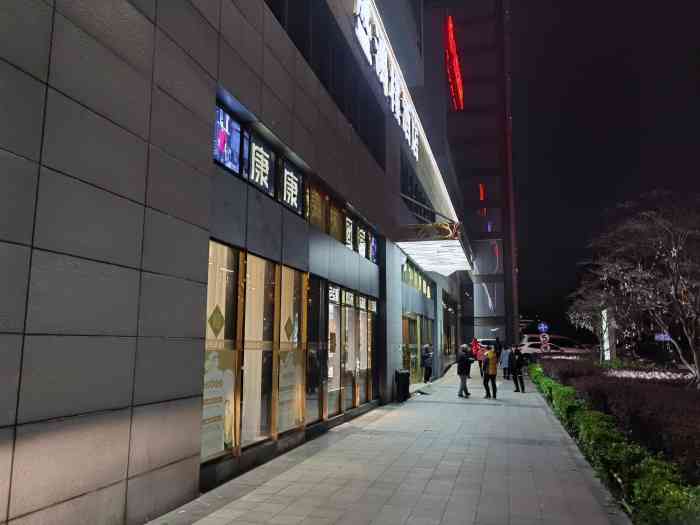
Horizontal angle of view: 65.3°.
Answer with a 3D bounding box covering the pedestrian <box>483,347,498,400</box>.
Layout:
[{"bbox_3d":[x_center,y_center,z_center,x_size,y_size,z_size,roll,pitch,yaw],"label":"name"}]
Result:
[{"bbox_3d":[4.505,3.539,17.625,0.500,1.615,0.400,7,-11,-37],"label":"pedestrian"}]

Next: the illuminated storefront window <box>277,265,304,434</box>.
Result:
[{"bbox_3d":[-1.000,1.470,9.310,0.100,2.680,1.100,-2,-9,16],"label":"illuminated storefront window"}]

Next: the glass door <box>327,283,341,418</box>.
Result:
[{"bbox_3d":[-0.324,1.745,10.870,0.100,2.500,0.930,-2,-9,16],"label":"glass door"}]

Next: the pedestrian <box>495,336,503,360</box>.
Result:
[{"bbox_3d":[10.609,6.146,39.126,0.520,1.628,0.380,-2,-9,16],"label":"pedestrian"}]

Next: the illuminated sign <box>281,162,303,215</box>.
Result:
[{"bbox_3d":[-0.995,-1.254,9.212,0.120,0.750,0.900,-2,-9,16],"label":"illuminated sign"}]

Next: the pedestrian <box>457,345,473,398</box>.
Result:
[{"bbox_3d":[3.557,3.380,17.072,0.450,1.670,0.500,3,-9,-17],"label":"pedestrian"}]

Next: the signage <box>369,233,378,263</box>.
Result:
[{"bbox_3d":[0.660,-0.430,15.300,0.100,0.680,0.980,-2,-9,16],"label":"signage"}]

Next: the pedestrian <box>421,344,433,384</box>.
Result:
[{"bbox_3d":[3.336,4.412,23.923,0.420,1.595,0.480,-1,-9,6],"label":"pedestrian"}]

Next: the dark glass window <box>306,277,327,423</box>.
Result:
[{"bbox_3d":[-0.598,1.557,9.931,0.100,2.570,1.000,-2,-9,16],"label":"dark glass window"}]

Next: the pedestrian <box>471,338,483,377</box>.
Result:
[{"bbox_3d":[6.465,4.984,28.019,0.550,1.750,0.420,-2,-9,16],"label":"pedestrian"}]

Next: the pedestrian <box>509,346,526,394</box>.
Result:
[{"bbox_3d":[6.045,3.873,19.824,0.550,1.605,0.420,-3,-9,20],"label":"pedestrian"}]

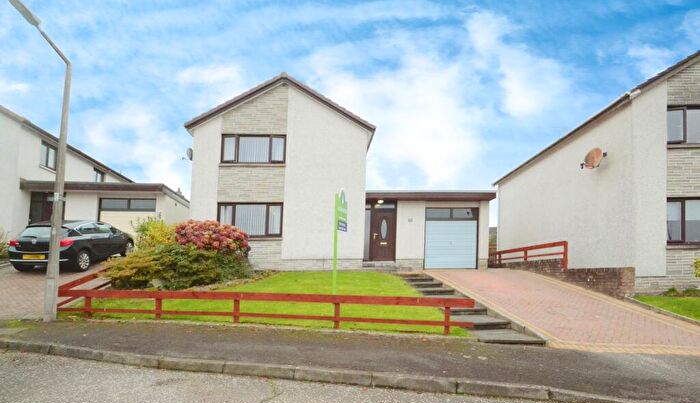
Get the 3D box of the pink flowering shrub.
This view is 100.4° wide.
[{"bbox_3d":[-4.750,1.250,10.100,2.300,1.250,1.700,1,-3,-3],"label":"pink flowering shrub"}]

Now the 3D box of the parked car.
[{"bbox_3d":[-9.950,1.530,11.000,1.810,1.500,4.420,2,-3,-12],"label":"parked car"}]

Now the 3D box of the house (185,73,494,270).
[{"bbox_3d":[-0.450,-1.050,15.800,12.500,7.950,8.600,1,-3,-3],"label":"house"}]

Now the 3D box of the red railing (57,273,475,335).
[{"bbox_3d":[-2.300,2.170,6.500,9.300,0.880,1.300,0,-3,12],"label":"red railing"}]

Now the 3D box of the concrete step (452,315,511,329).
[{"bbox_3d":[2.620,2.420,5.850,1.050,0.150,0.550,1,-3,-3],"label":"concrete step"}]

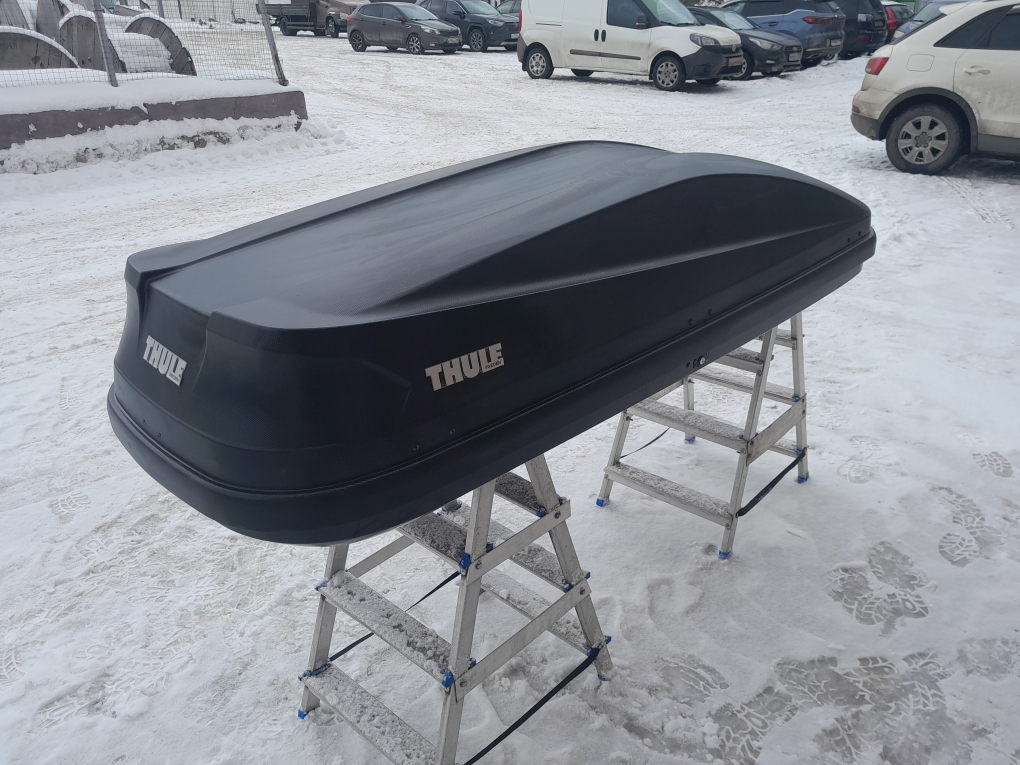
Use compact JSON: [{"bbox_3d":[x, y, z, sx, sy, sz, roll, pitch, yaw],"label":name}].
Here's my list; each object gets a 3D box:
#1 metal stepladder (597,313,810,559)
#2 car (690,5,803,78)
[{"bbox_3d":[0.692,0.016,2.664,0.490,0.830,0.640,21,33,37],"label":"metal stepladder"},{"bbox_3d":[4.500,-7.853,18.321,4.400,1.470,1.730,22,33,37],"label":"car"}]

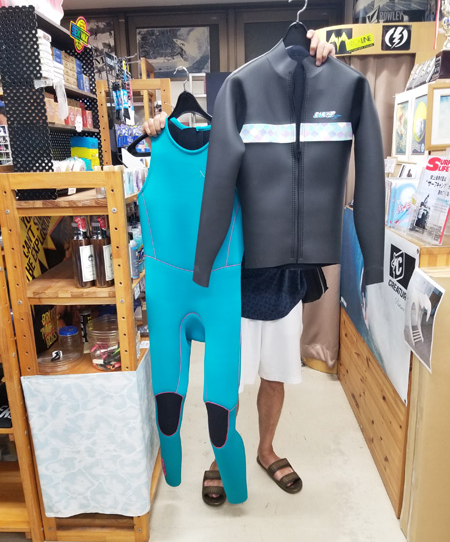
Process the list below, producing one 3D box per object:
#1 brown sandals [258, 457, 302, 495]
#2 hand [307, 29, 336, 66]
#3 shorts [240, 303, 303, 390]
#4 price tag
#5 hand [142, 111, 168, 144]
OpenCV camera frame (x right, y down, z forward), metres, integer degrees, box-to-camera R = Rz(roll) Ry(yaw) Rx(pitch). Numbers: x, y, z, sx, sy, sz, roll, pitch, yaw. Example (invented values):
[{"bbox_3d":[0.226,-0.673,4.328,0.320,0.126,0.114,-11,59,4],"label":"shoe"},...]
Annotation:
[{"bbox_3d":[0.260,0.946,2.175,0.106,0.090,0.285,-11,17,-34],"label":"brown sandals"},{"bbox_3d":[0.283,-0.656,1.329,0.090,0.105,0.095,0,14,3],"label":"hand"},{"bbox_3d":[0.147,0.260,2.042,0.390,0.470,0.260,-4,15,-12],"label":"shorts"},{"bbox_3d":[-0.565,-0.570,1.743,0.005,0.062,0.070,3,15,17],"label":"price tag"},{"bbox_3d":[-0.217,-0.441,1.394,0.085,0.100,0.095,0,14,3],"label":"hand"}]

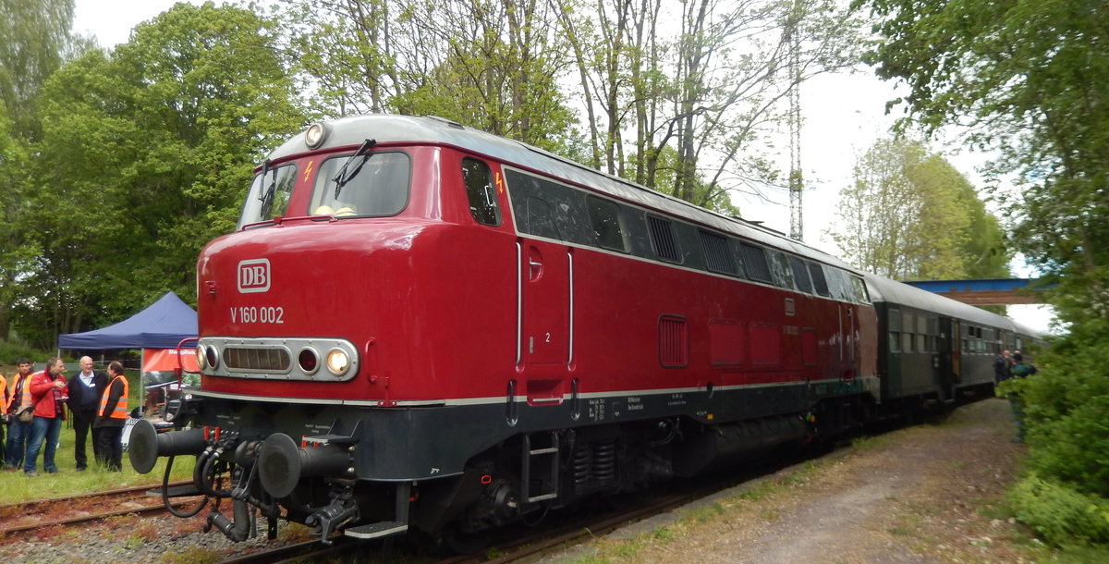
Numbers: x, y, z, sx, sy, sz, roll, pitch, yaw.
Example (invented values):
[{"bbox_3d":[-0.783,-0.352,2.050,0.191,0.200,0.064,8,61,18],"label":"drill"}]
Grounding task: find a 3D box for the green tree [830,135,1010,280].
[{"bbox_3d":[30.188,-1.738,66.750,14.500,20.300,13.000,-2,-6,24],"label":"green tree"}]

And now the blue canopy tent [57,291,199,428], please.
[{"bbox_3d":[-7.596,1.760,16.045,3.000,3.140,3.000,-3,-6,34],"label":"blue canopy tent"}]

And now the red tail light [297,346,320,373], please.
[{"bbox_3d":[-1.912,0.611,6.243,0.195,0.200,0.070,-2,-6,23],"label":"red tail light"}]

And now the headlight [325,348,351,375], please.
[{"bbox_3d":[-1.653,0.605,6.136,0.205,0.210,0.080,-1,-6,20],"label":"headlight"}]

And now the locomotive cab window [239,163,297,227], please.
[{"bbox_3d":[-2.682,-0.813,7.498,0.080,0.530,0.880,23,-19,-40],"label":"locomotive cab window"}]

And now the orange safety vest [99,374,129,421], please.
[{"bbox_3d":[-6.845,1.788,12.450,0.340,0.670,0.480,2,-5,-12],"label":"orange safety vest"}]

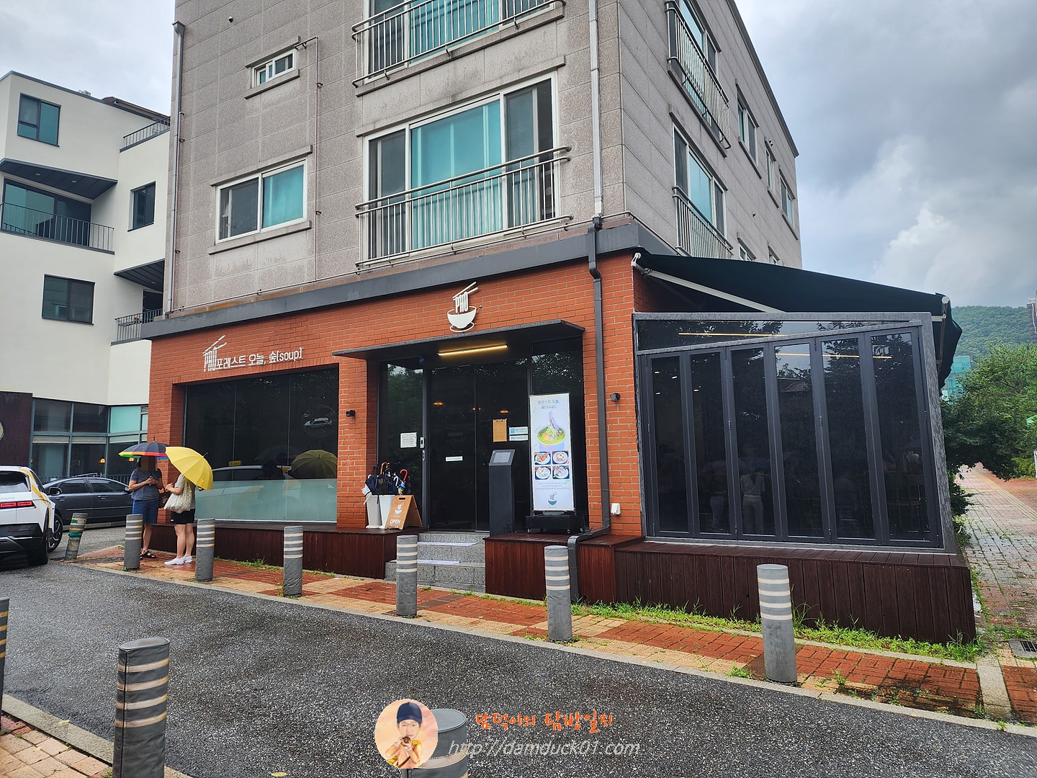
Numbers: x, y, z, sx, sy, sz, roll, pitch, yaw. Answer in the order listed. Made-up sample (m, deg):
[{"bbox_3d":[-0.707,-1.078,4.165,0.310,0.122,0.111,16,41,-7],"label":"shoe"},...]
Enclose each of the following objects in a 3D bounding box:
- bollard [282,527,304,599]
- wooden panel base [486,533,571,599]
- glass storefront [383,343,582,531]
[{"bbox_3d":[-2.513,1.925,7.715,0.200,0.745,0.200,-5,-8,30],"label":"bollard"},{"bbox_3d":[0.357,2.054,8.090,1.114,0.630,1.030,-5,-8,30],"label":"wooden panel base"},{"bbox_3d":[-0.667,0.709,9.725,3.555,2.576,0.160,-5,-8,30],"label":"glass storefront"}]

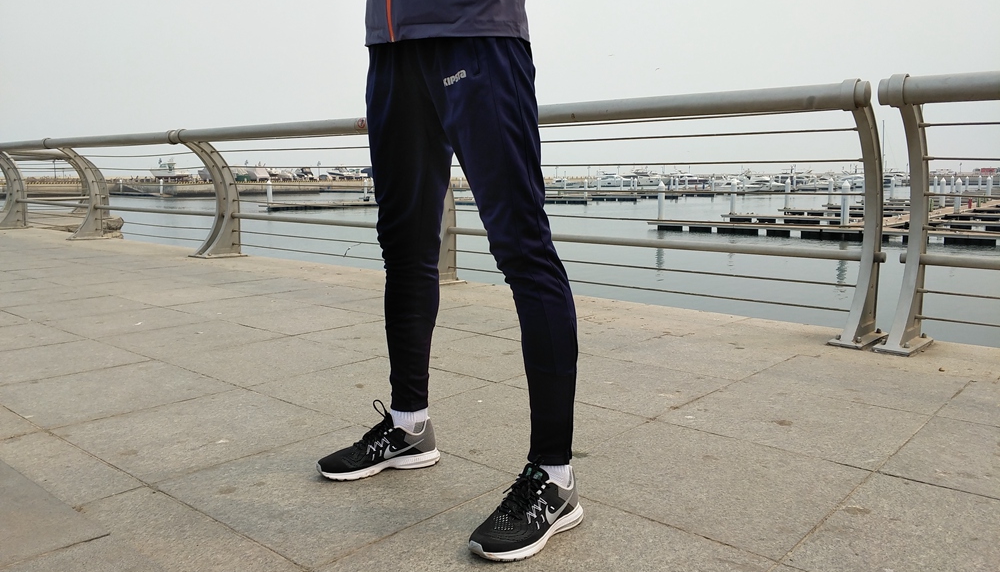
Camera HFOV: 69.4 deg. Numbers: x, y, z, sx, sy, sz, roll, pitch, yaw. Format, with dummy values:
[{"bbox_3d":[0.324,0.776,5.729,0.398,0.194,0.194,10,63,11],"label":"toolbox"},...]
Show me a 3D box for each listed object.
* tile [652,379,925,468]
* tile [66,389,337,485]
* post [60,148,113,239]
[{"bbox_3d":[0.906,0.419,2.233,0.605,0.030,0.605,8,12,40],"label":"tile"},{"bbox_3d":[-0.867,0.428,2.111,0.605,0.030,0.600,8,11,41],"label":"tile"},{"bbox_3d":[-4.869,-1.075,8.425,0.140,1.040,0.460,8,11,41],"label":"post"}]

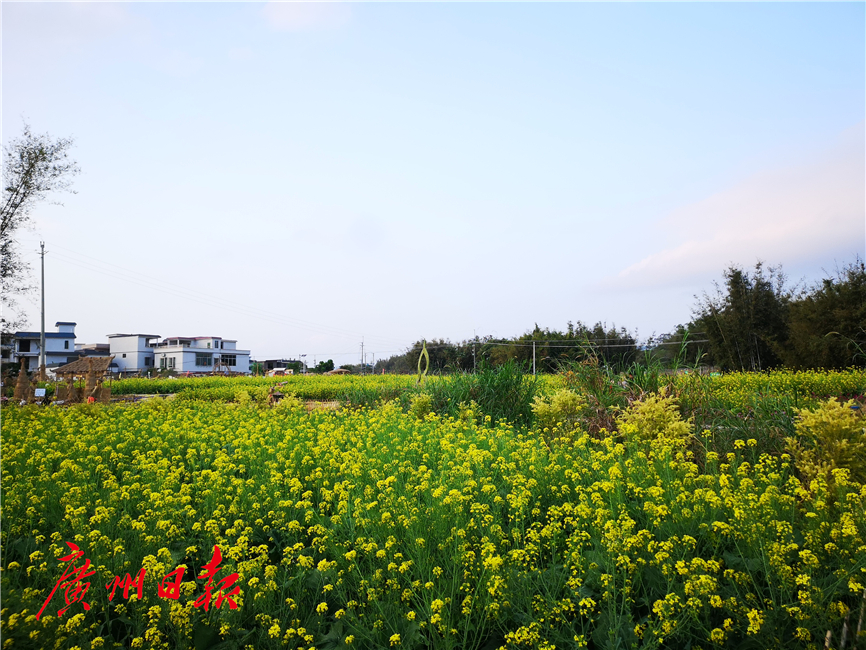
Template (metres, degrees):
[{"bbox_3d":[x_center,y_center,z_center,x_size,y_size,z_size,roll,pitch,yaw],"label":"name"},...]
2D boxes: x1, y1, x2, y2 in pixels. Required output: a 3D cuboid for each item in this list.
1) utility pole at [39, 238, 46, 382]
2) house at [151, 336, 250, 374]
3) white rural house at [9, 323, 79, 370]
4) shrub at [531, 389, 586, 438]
[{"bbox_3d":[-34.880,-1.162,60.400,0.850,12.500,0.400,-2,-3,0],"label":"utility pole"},{"bbox_3d":[-43.433,5.804,126.500,7.800,6.700,15.500,-2,-4,28],"label":"house"},{"bbox_3d":[-78.295,4.529,136.000,11.000,9.600,9.000,1,-4,-23],"label":"white rural house"},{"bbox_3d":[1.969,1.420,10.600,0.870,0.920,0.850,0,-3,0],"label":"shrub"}]

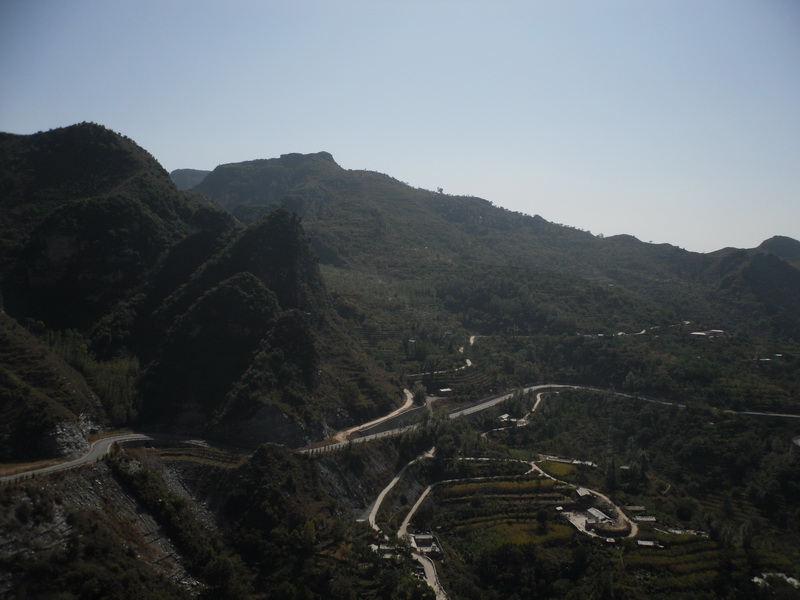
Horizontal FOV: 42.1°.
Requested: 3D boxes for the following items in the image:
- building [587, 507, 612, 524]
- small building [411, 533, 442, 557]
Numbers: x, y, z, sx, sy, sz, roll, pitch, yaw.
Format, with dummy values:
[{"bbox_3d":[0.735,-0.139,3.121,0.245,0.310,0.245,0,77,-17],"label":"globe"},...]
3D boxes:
[{"bbox_3d":[108.833,117.718,567.801,5.814,3.324,16.737,-4,10,-21],"label":"building"},{"bbox_3d":[13.264,122.306,520.663,13.848,4.338,17.659,-1,10,-5],"label":"small building"}]

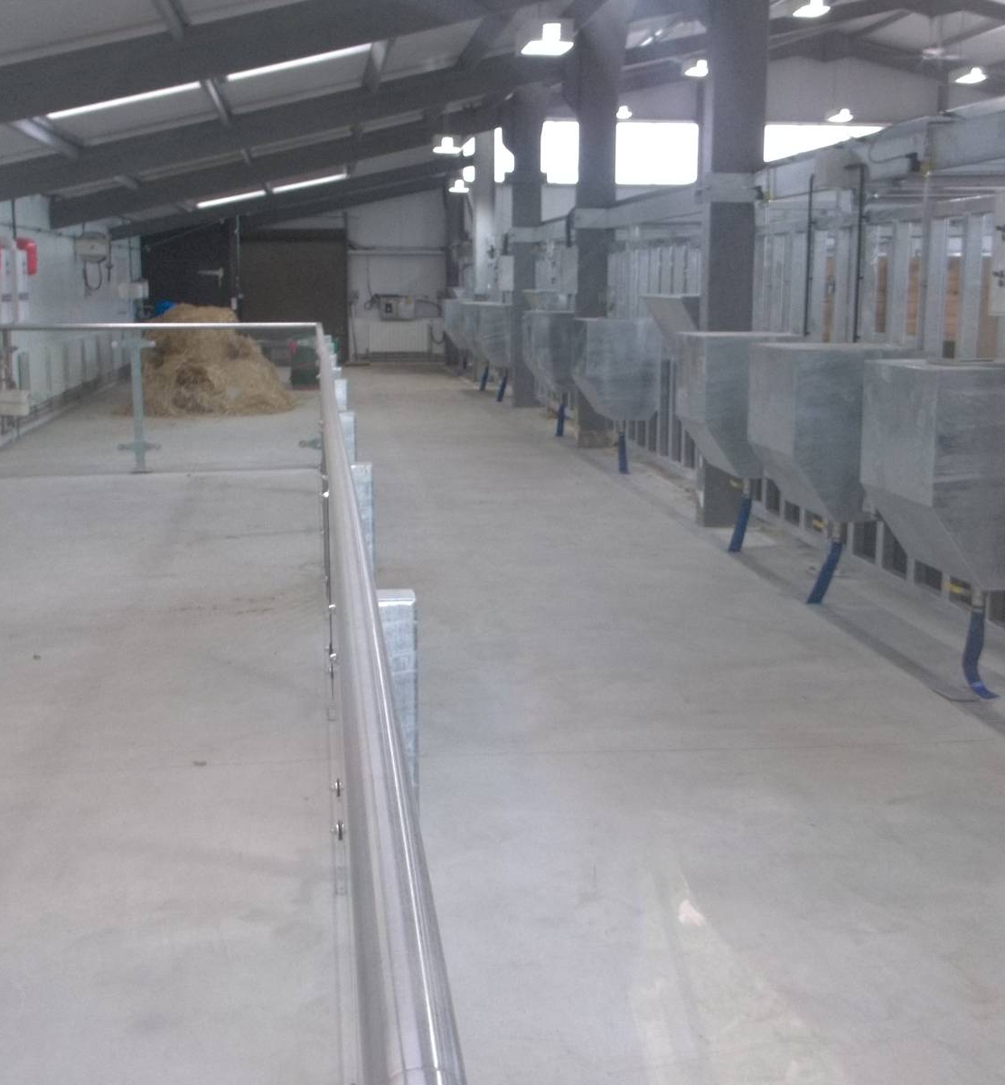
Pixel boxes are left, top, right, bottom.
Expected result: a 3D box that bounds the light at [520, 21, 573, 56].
[{"bbox_3d":[0.318,-3.602,9.864,0.362,0.208,0.362,-2,11,-7],"label":"light"}]

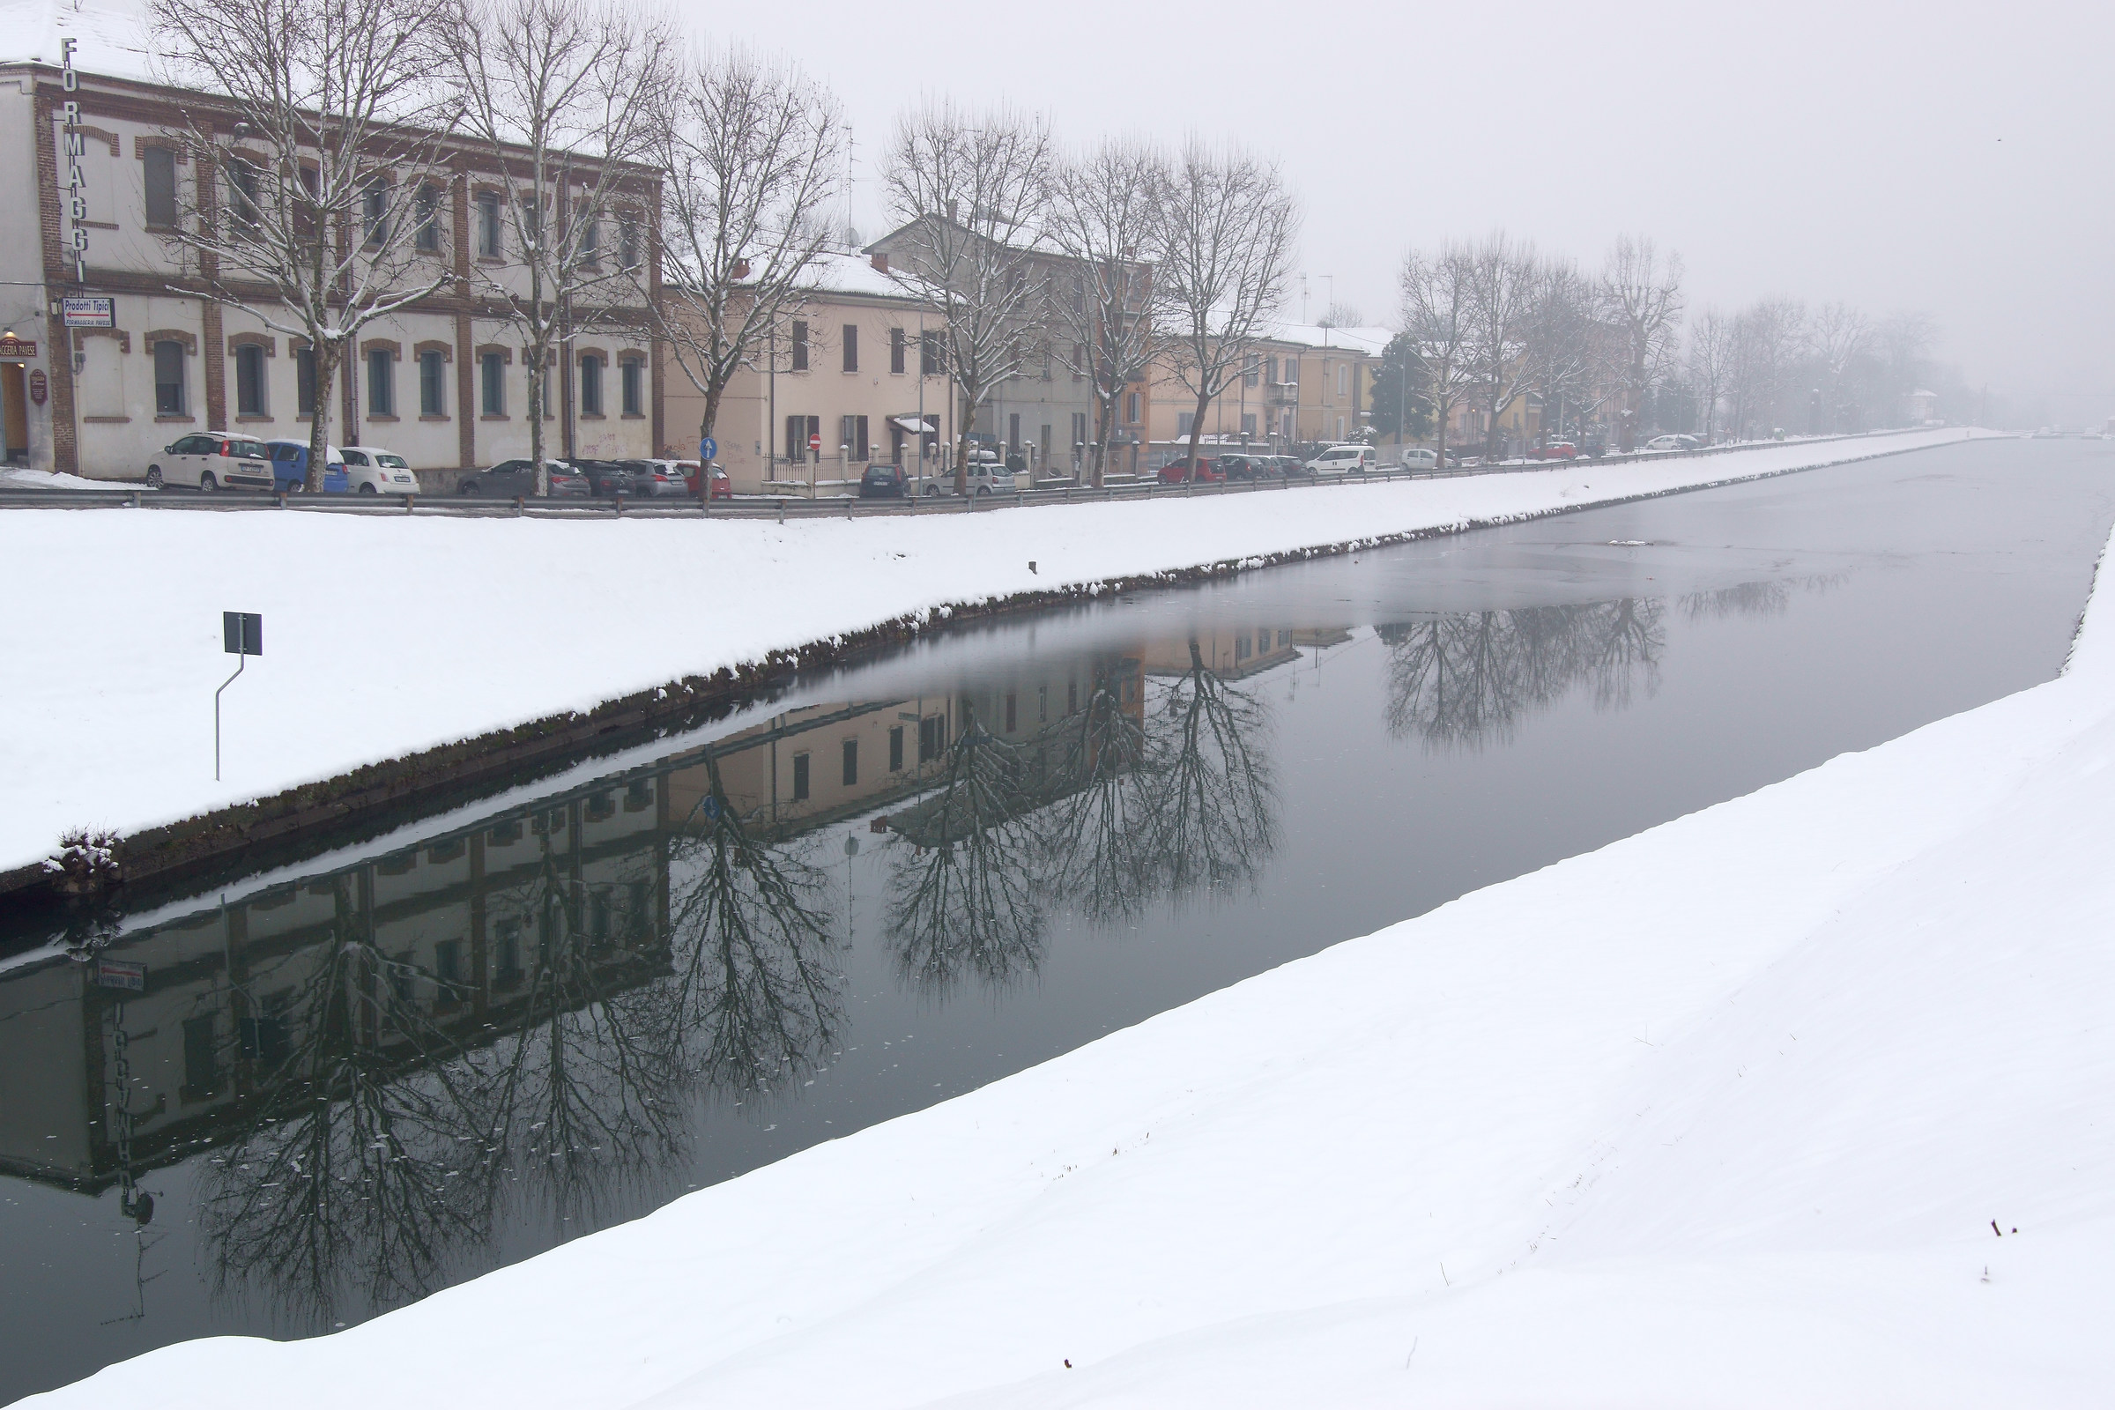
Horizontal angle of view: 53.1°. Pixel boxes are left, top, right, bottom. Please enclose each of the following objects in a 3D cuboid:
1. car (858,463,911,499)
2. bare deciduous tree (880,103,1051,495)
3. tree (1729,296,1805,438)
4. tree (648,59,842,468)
[{"bbox_3d":[-6.686,-8.511,81.500,1.690,1.460,3.920,-1,8,-11],"label":"car"},{"bbox_3d":[-3.790,-16.510,87.361,7.080,16.000,7.080,0,8,-3],"label":"bare deciduous tree"},{"bbox_3d":[94.632,-44.670,282.000,10.000,19.300,10.000,4,9,18],"label":"tree"},{"bbox_3d":[-10.344,-13.925,69.500,6.500,15.100,6.500,0,8,-9],"label":"tree"}]

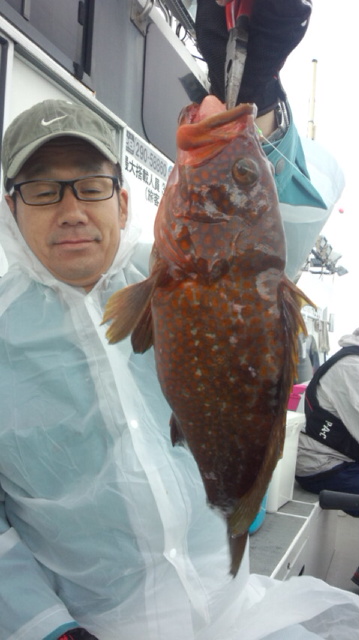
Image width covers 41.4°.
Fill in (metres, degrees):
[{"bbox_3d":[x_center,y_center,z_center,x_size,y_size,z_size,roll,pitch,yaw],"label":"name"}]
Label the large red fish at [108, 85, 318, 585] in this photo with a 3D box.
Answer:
[{"bbox_3d":[0.028,0.016,0.450,0.185,0.445,0.085,-3,2,-8],"label":"large red fish"}]

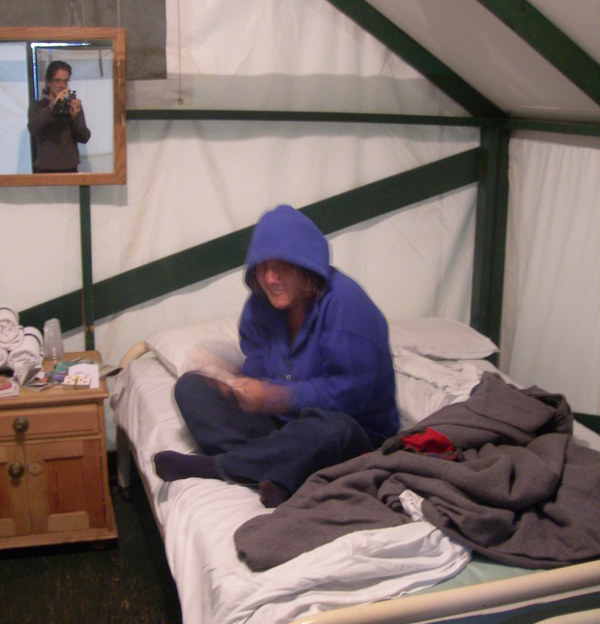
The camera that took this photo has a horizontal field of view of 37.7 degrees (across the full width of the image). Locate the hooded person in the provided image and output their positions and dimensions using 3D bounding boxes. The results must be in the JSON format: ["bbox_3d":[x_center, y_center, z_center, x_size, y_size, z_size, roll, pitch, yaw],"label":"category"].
[{"bbox_3d":[-0.013,0.068,2.552,0.670,0.771,0.731,9,15,30],"label":"hooded person"}]

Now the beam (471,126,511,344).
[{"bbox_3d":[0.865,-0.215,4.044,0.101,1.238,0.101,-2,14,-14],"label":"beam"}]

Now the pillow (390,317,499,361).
[{"bbox_3d":[0.437,0.100,3.698,0.650,0.152,0.406,-3,14,-18],"label":"pillow"}]

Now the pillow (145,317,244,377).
[{"bbox_3d":[-0.245,0.124,3.539,0.650,0.152,0.416,-4,14,-21],"label":"pillow"}]

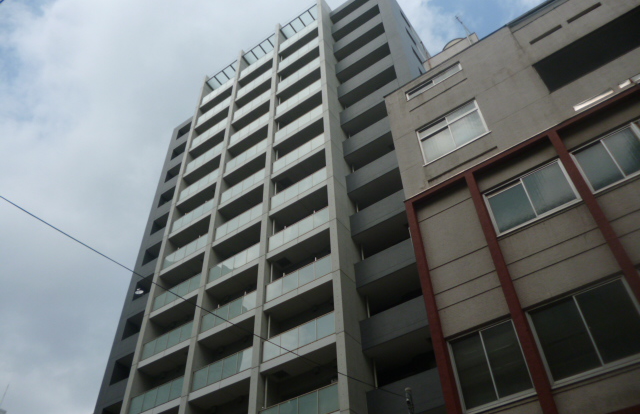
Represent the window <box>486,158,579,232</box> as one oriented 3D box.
[{"bbox_3d":[4.555,-0.164,11.218,1.779,1.298,0.120,-28,-51,23],"label":"window"}]

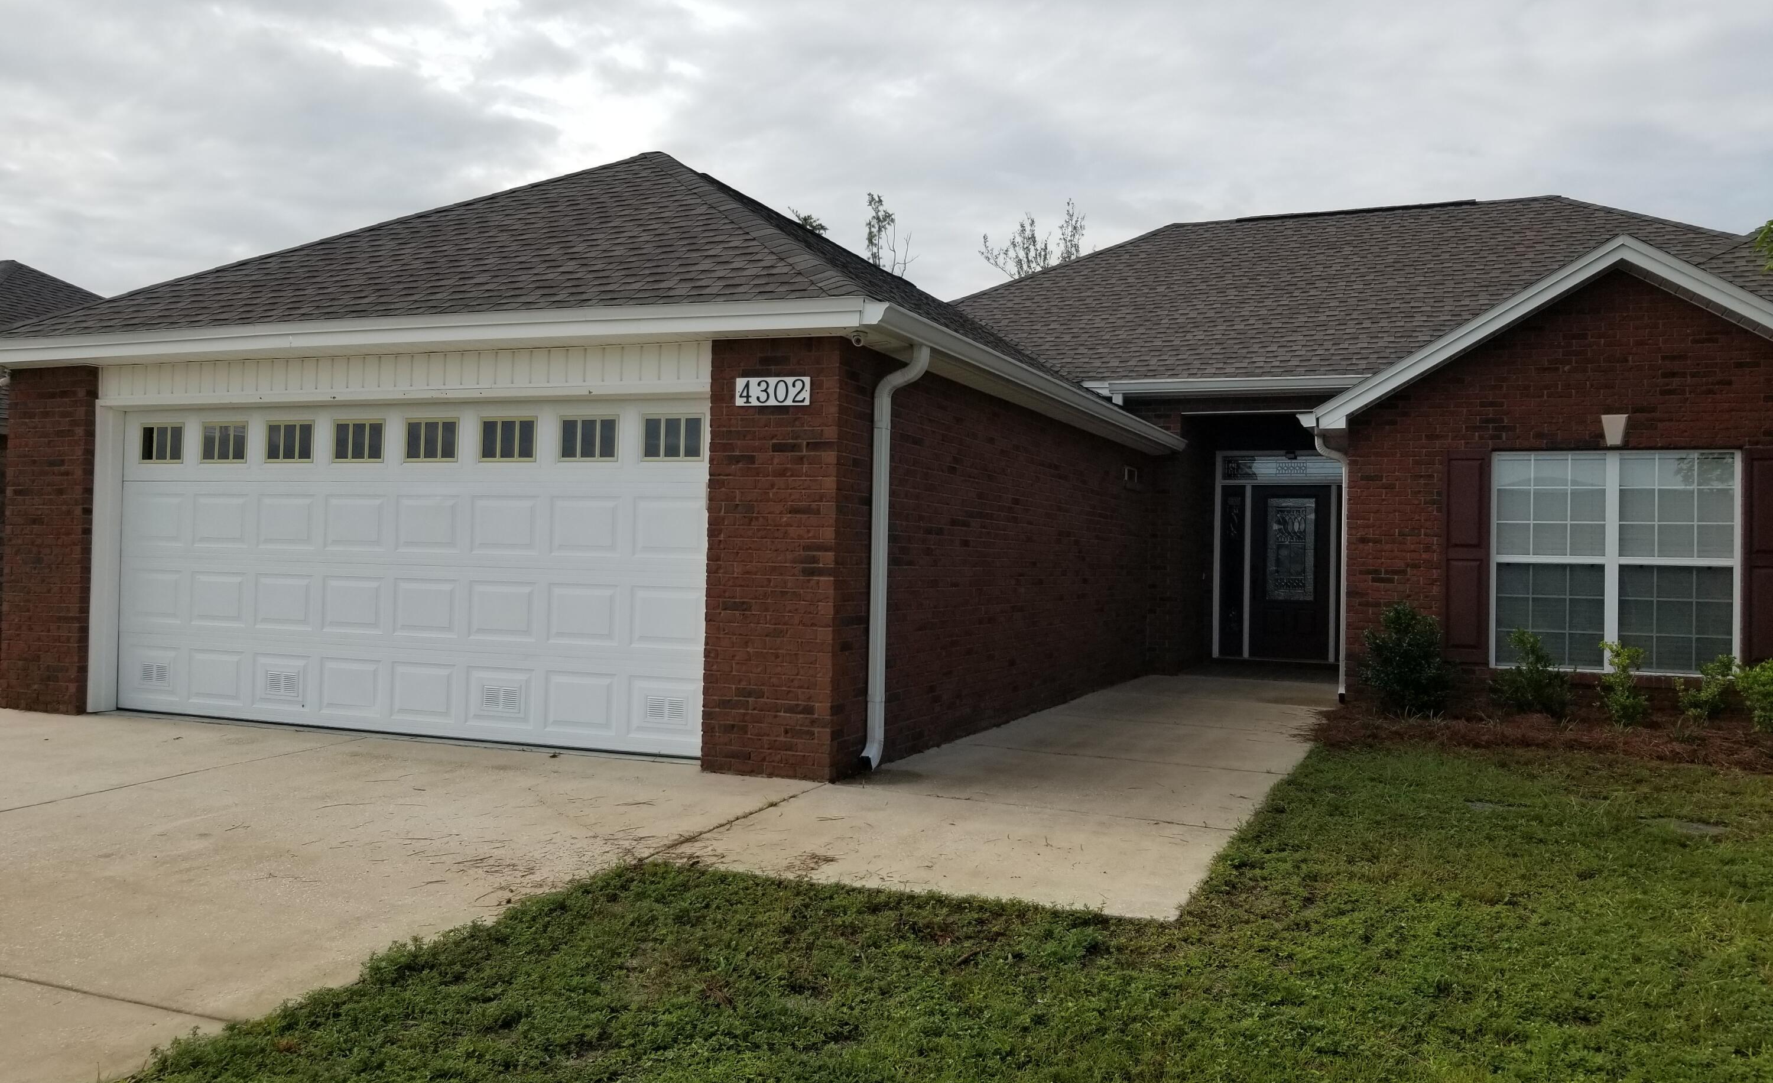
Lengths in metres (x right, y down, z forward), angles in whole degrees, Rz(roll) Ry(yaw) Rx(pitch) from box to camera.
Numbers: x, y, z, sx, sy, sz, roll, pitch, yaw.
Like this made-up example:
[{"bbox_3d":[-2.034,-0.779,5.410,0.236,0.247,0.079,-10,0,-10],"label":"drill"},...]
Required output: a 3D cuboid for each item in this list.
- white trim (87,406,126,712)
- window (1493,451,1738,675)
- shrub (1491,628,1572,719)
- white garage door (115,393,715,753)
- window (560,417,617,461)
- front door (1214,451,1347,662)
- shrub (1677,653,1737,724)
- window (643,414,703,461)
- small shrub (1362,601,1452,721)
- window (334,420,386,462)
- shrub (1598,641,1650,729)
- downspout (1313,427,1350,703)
[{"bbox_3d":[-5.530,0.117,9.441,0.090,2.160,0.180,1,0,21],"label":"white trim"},{"bbox_3d":[5.924,0.171,10.875,1.820,1.820,0.110,1,0,21],"label":"window"},{"bbox_3d":[5.161,1.059,10.660,0.610,0.710,0.570,1,0,21],"label":"shrub"},{"bbox_3d":[-3.253,0.159,8.668,4.930,2.130,0.080,1,-1,23],"label":"white garage door"},{"bbox_3d":[-1.813,-0.626,8.103,0.423,0.287,0.050,1,0,21],"label":"window"},{"bbox_3d":[4.731,0.172,15.596,1.742,2.487,0.130,1,-1,23],"label":"front door"},{"bbox_3d":[6.139,1.099,9.970,0.415,0.513,0.401,1,-1,23],"label":"shrub"},{"bbox_3d":[-1.255,-0.606,7.806,0.440,0.285,0.050,1,-1,23],"label":"window"},{"bbox_3d":[4.272,0.972,10.924,0.720,0.920,0.700,1,0,21],"label":"small shrub"},{"bbox_3d":[-3.461,-0.658,8.752,0.442,0.291,0.050,1,-1,23],"label":"window"},{"bbox_3d":[5.592,1.087,10.096,0.371,0.652,0.359,1,-1,23],"label":"shrub"},{"bbox_3d":[3.909,0.199,11.737,0.286,2.419,0.130,1,-1,23],"label":"downspout"}]

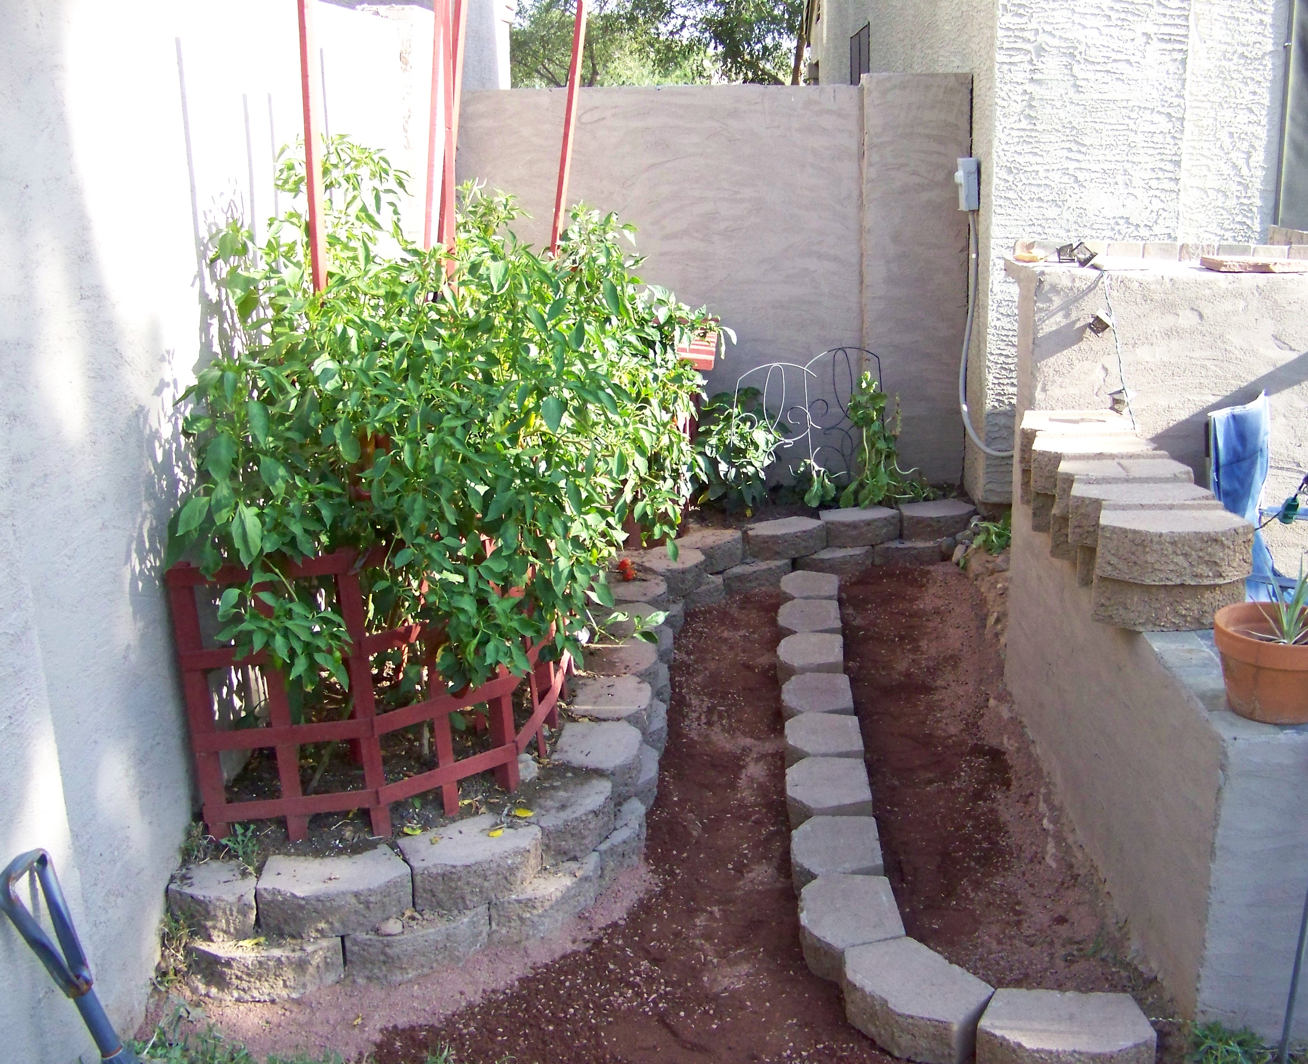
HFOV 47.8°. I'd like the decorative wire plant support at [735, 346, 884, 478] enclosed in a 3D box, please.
[{"bbox_3d":[0.557,-0.387,5.279,0.530,0.500,0.180,-4,16,-8],"label":"decorative wire plant support"}]

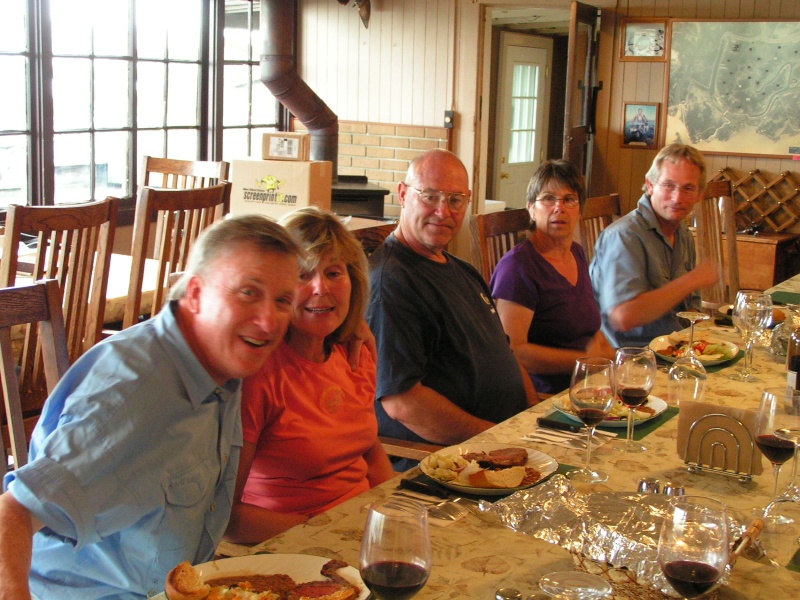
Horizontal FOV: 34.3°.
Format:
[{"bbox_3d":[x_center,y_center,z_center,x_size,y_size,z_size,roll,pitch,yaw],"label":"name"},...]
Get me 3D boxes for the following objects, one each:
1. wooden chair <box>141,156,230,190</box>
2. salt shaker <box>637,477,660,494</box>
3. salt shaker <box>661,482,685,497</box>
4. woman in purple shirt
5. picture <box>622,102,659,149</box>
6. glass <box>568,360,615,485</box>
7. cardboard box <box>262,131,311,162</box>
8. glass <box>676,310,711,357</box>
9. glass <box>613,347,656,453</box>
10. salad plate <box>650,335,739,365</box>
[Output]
[{"bbox_3d":[-1.139,-0.081,5.866,0.460,1.090,0.540,8,11,31],"label":"wooden chair"},{"bbox_3d":[0.432,0.351,2.261,0.042,0.075,0.042,7,11,30],"label":"salt shaker"},{"bbox_3d":[0.470,0.352,2.236,0.040,0.066,0.040,7,11,29],"label":"salt shaker"},{"bbox_3d":[0.611,0.225,3.898,0.470,1.260,0.680,-7,13,-42],"label":"woman in purple shirt"},{"bbox_3d":[1.426,-1.032,7.664,0.224,0.270,0.022,7,11,29],"label":"picture"},{"bbox_3d":[0.366,0.228,2.470,0.088,0.225,0.088,2,10,0],"label":"glass"},{"bbox_3d":[-0.593,-0.803,6.796,0.216,0.138,0.155,3,10,8],"label":"cardboard box"},{"bbox_3d":[0.706,0.141,3.139,0.090,0.211,0.090,7,11,30],"label":"glass"},{"bbox_3d":[0.489,0.208,2.708,0.090,0.211,0.090,7,11,30],"label":"glass"},{"bbox_3d":[0.831,0.140,3.665,0.258,0.044,0.258,2,10,0],"label":"salad plate"}]

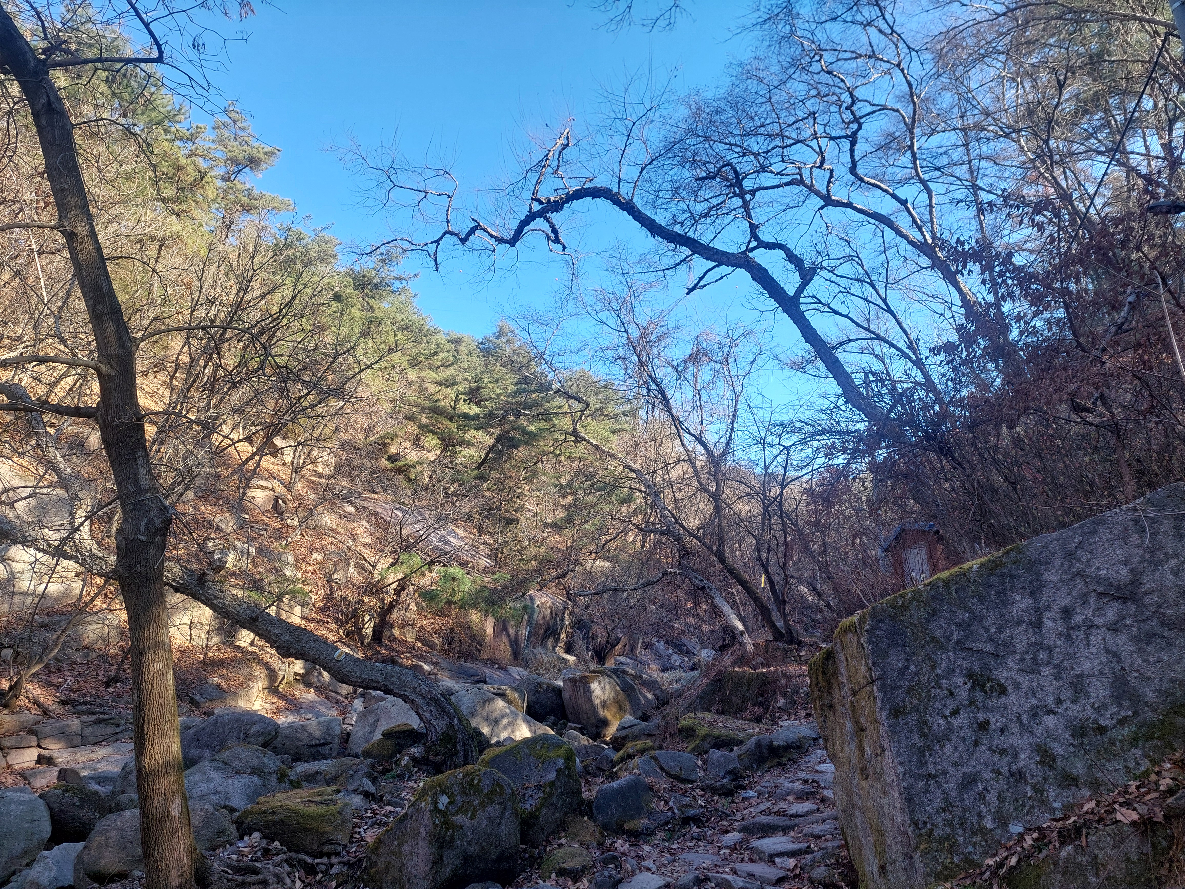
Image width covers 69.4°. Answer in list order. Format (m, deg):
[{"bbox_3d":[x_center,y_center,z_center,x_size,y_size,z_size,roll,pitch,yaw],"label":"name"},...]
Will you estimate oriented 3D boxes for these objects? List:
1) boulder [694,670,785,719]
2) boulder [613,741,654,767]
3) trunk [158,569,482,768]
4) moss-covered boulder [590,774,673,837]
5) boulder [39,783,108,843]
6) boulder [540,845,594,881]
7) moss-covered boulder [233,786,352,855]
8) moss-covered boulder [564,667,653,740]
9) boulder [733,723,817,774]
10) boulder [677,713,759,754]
[{"bbox_3d":[1.681,2.882,9.941,1.005,0.539,0.603,0,-10,0],"label":"boulder"},{"bbox_3d":[0.366,2.790,7.727,0.372,0.205,0.335,0,-10,0],"label":"boulder"},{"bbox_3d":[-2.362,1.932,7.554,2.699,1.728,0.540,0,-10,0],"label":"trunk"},{"bbox_3d":[0.258,2.385,5.673,0.533,0.337,0.427,0,-10,0],"label":"moss-covered boulder"},{"bbox_3d":[-3.607,2.559,5.957,0.397,0.347,0.357,6,-12,-29],"label":"boulder"},{"bbox_3d":[-0.146,2.338,4.785,0.298,0.141,0.239,0,-10,0],"label":"boulder"},{"bbox_3d":[-1.965,2.469,5.644,0.725,0.349,0.544,3,-11,-18],"label":"moss-covered boulder"},{"bbox_3d":[0.193,3.130,10.373,1.108,0.794,0.887,0,-10,0],"label":"moss-covered boulder"},{"bbox_3d":[1.624,2.688,7.590,0.619,0.355,0.742,-7,-13,34],"label":"boulder"},{"bbox_3d":[1.219,2.834,8.402,0.769,0.334,0.692,0,-10,0],"label":"boulder"}]

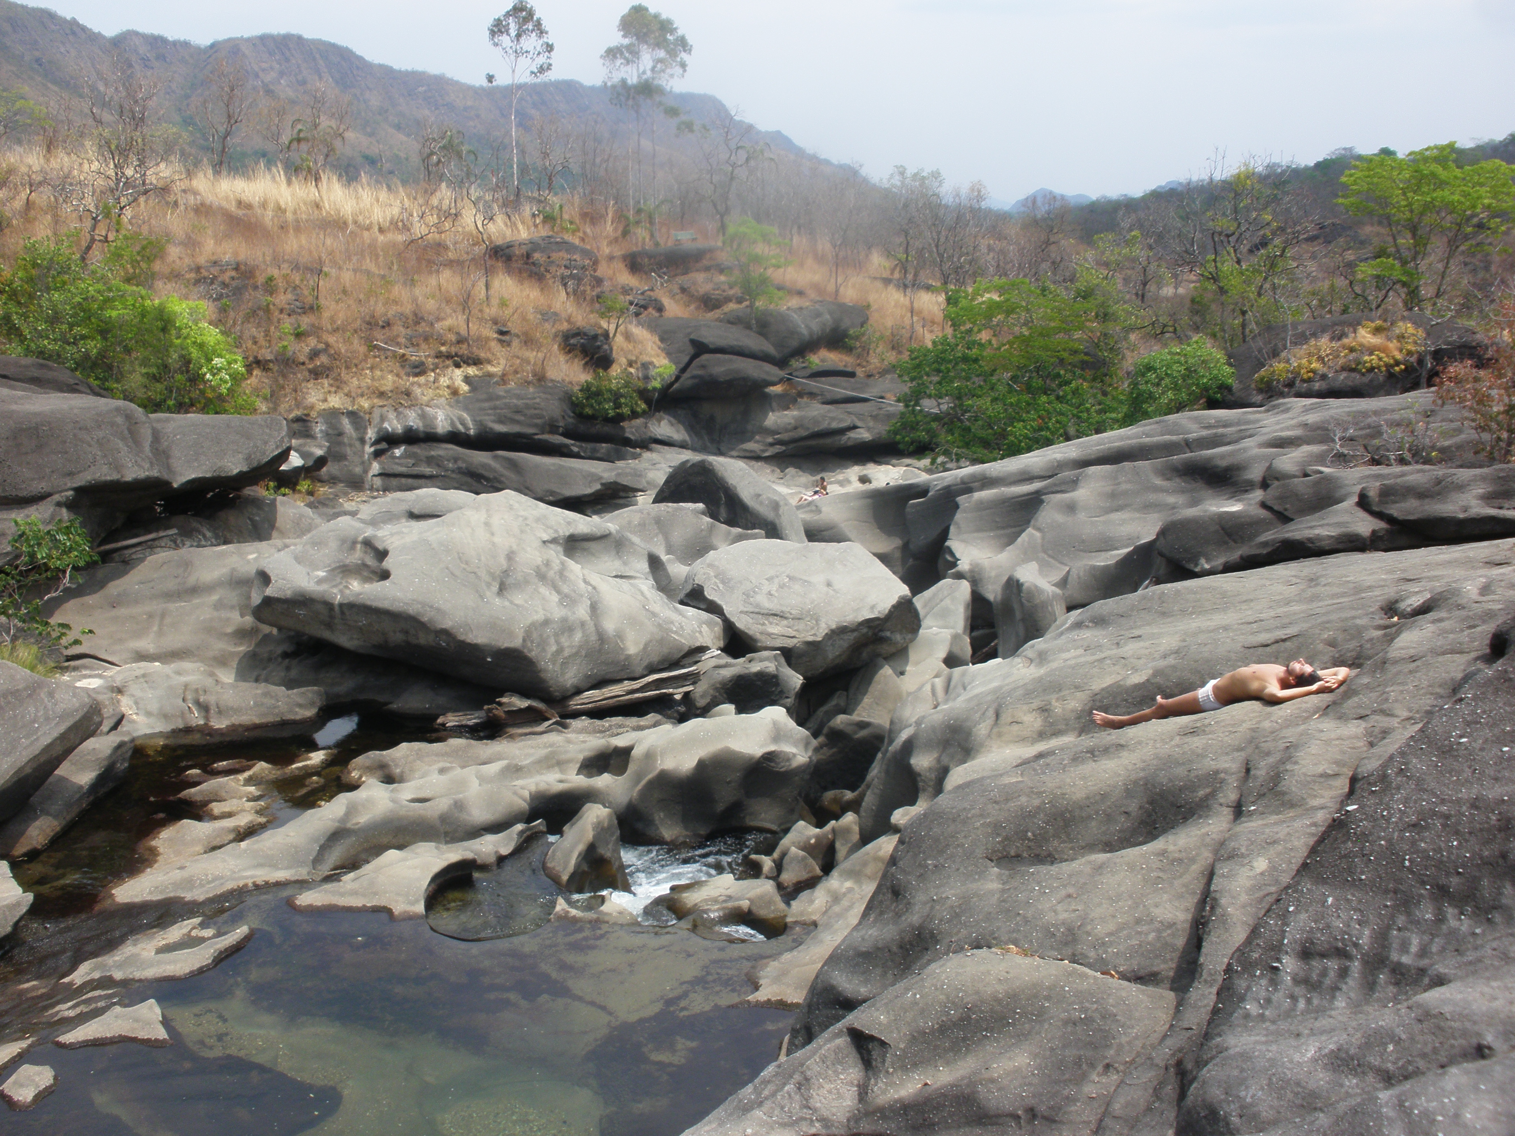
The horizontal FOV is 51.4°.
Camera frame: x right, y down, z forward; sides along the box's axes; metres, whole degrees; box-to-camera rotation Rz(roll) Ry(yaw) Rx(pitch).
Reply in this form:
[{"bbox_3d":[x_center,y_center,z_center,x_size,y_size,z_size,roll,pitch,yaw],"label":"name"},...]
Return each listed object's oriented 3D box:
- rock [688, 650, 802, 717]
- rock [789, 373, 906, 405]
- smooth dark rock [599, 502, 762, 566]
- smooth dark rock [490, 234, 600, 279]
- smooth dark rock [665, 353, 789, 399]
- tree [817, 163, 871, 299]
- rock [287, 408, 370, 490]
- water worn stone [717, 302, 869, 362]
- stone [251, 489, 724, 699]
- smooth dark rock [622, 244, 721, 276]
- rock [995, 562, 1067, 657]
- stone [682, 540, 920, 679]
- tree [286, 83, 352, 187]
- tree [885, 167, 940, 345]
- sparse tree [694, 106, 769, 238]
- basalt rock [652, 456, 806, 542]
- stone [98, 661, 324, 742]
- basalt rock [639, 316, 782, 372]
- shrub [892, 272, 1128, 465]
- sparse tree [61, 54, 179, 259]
[{"bbox_3d":[-0.217,2.014,27.500,2.050,1.150,1.600,0,12,0],"label":"rock"},{"bbox_3d":[3.711,-7.397,65.000,4.800,1.050,3.000,0,12,0],"label":"rock"},{"bbox_3d":[-1.385,-0.587,29.500,3.000,1.400,2.300,0,10,0],"label":"smooth dark rock"},{"bbox_3d":[-10.334,-15.044,76.000,5.300,2.100,3.600,0,12,0],"label":"smooth dark rock"},{"bbox_3d":[-1.168,-7.400,61.000,4.700,1.700,3.500,0,10,0],"label":"smooth dark rock"},{"bbox_3d":[4.387,-17.127,80.000,2.800,6.900,2.700,0,12,0],"label":"tree"},{"bbox_3d":[-11.709,-3.246,43.000,2.100,2.100,1.900,0,10,0],"label":"rock"},{"bbox_3d":[1.596,-10.736,72.000,6.600,2.500,4.500,0,10,0],"label":"water worn stone"},{"bbox_3d":[-4.980,0.496,30.000,8.300,3.000,5.000,0,12,0],"label":"stone"},{"bbox_3d":[-5.174,-18.519,95.000,5.900,1.800,4.000,0,10,0],"label":"smooth dark rock"},{"bbox_3d":[3.478,0.533,20.000,0.850,1.150,0.800,0,10,0],"label":"rock"},{"bbox_3d":[0.631,0.596,23.000,3.300,1.650,2.400,0,10,0],"label":"stone"},{"bbox_3d":[-24.492,-24.096,88.000,3.300,5.700,3.000,0,10,0],"label":"tree"},{"bbox_3d":[7.058,-14.252,72.000,2.600,8.100,2.600,0,12,0],"label":"tree"},{"bbox_3d":[-1.487,-22.615,90.000,4.300,7.700,4.100,0,12,0],"label":"sparse tree"},{"bbox_3d":[-0.663,-1.501,36.000,3.300,2.100,2.700,0,10,0],"label":"basalt rock"},{"bbox_3d":[-7.800,1.885,22.500,2.900,0.850,1.600,-1,10,-8],"label":"stone"},{"bbox_3d":[-1.929,-9.253,65.000,5.600,2.100,4.000,0,10,0],"label":"basalt rock"},{"bbox_3d":[8.661,-6.815,54.000,8.200,6.200,5.800,0,12,0],"label":"shrub"},{"bbox_3d":[-23.079,-14.879,57.000,4.000,7.300,3.900,0,12,0],"label":"sparse tree"}]

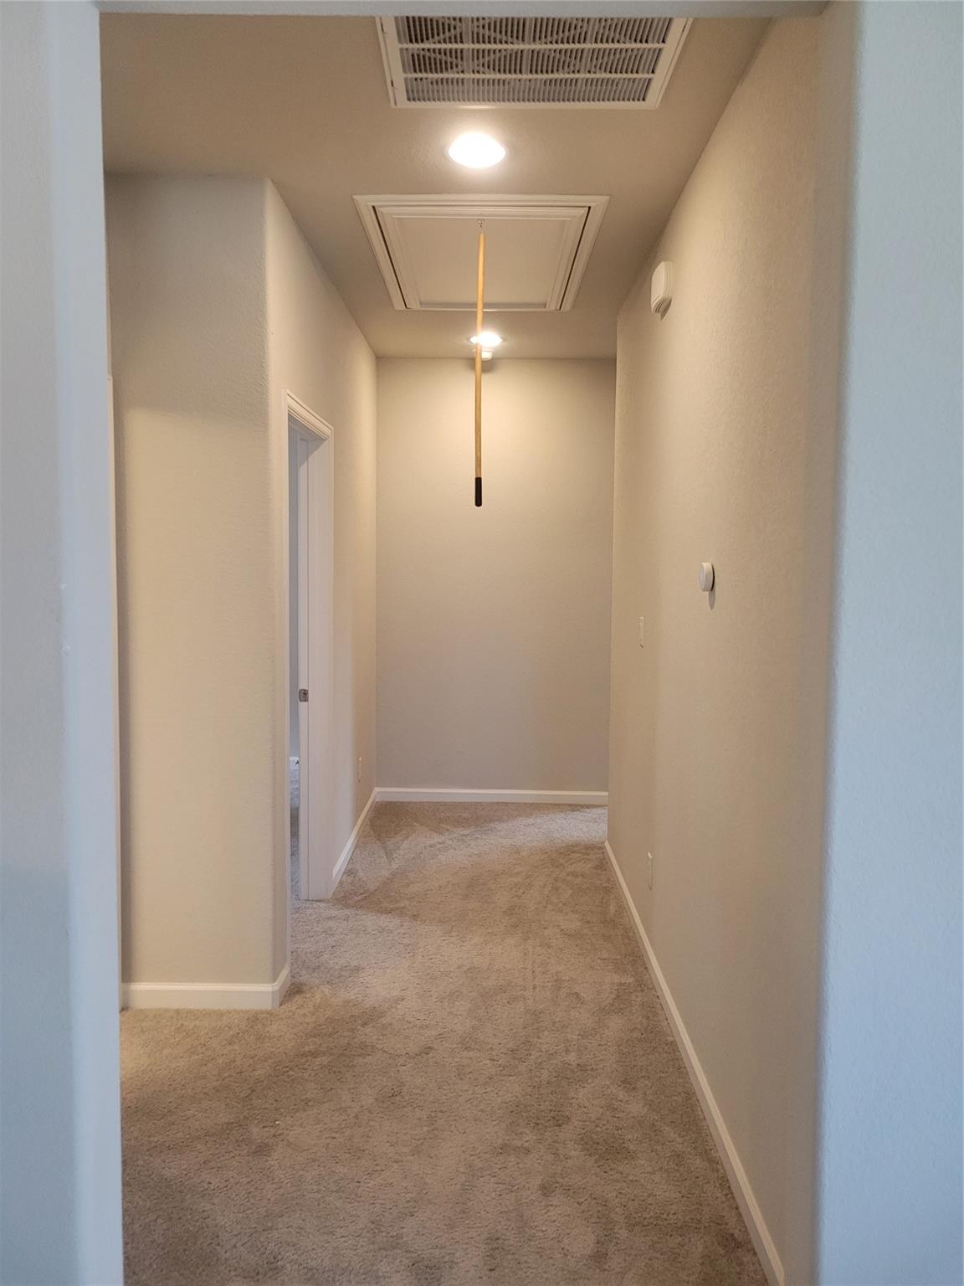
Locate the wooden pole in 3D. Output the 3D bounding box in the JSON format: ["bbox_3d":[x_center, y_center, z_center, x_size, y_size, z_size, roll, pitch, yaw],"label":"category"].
[{"bbox_3d":[-0.006,-1.001,3.536,0.026,1.000,0.026,1,5,0],"label":"wooden pole"}]

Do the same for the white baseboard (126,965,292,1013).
[{"bbox_3d":[-0.948,1.184,3.340,0.525,0.087,0.175,1,5,0],"label":"white baseboard"}]

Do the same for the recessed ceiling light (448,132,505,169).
[{"bbox_3d":[-0.015,-1.462,2.904,0.187,0.030,0.187,1,5,0],"label":"recessed ceiling light"}]

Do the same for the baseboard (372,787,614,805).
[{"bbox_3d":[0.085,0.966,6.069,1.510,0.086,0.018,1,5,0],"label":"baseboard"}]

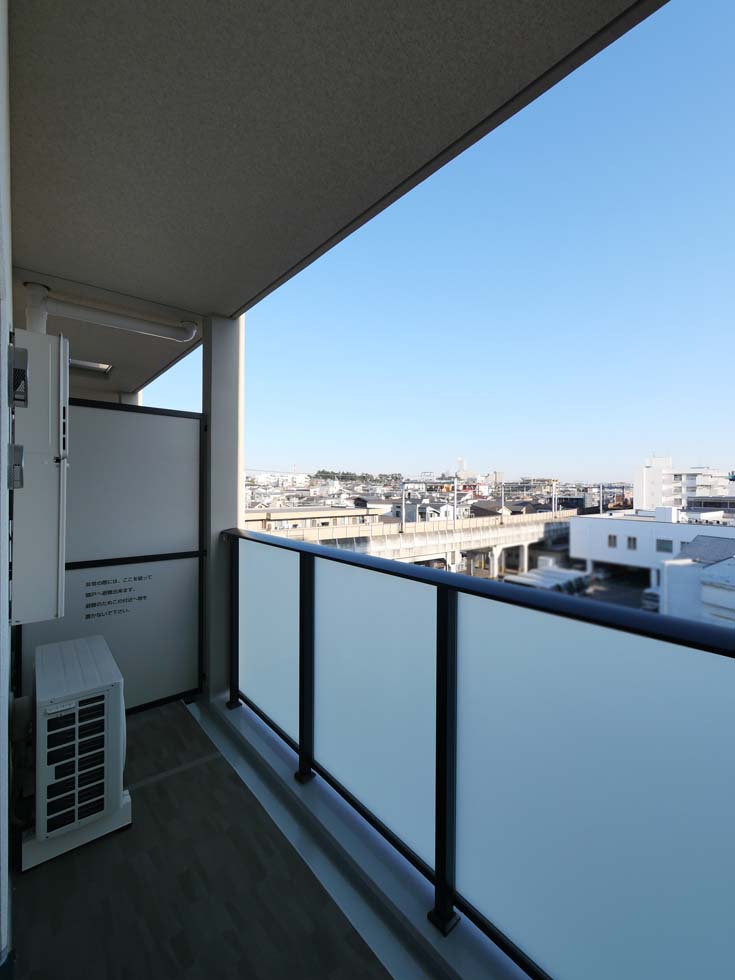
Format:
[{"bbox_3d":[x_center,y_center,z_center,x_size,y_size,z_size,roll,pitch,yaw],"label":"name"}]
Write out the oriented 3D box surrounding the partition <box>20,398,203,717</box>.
[{"bbox_3d":[-1.548,0.450,2.506,1.027,1.980,0.037,0,0,-41],"label":"partition"}]

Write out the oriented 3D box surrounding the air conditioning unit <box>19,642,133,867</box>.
[{"bbox_3d":[-1.427,1.143,1.915,0.358,0.644,0.716,0,0,-41],"label":"air conditioning unit"}]

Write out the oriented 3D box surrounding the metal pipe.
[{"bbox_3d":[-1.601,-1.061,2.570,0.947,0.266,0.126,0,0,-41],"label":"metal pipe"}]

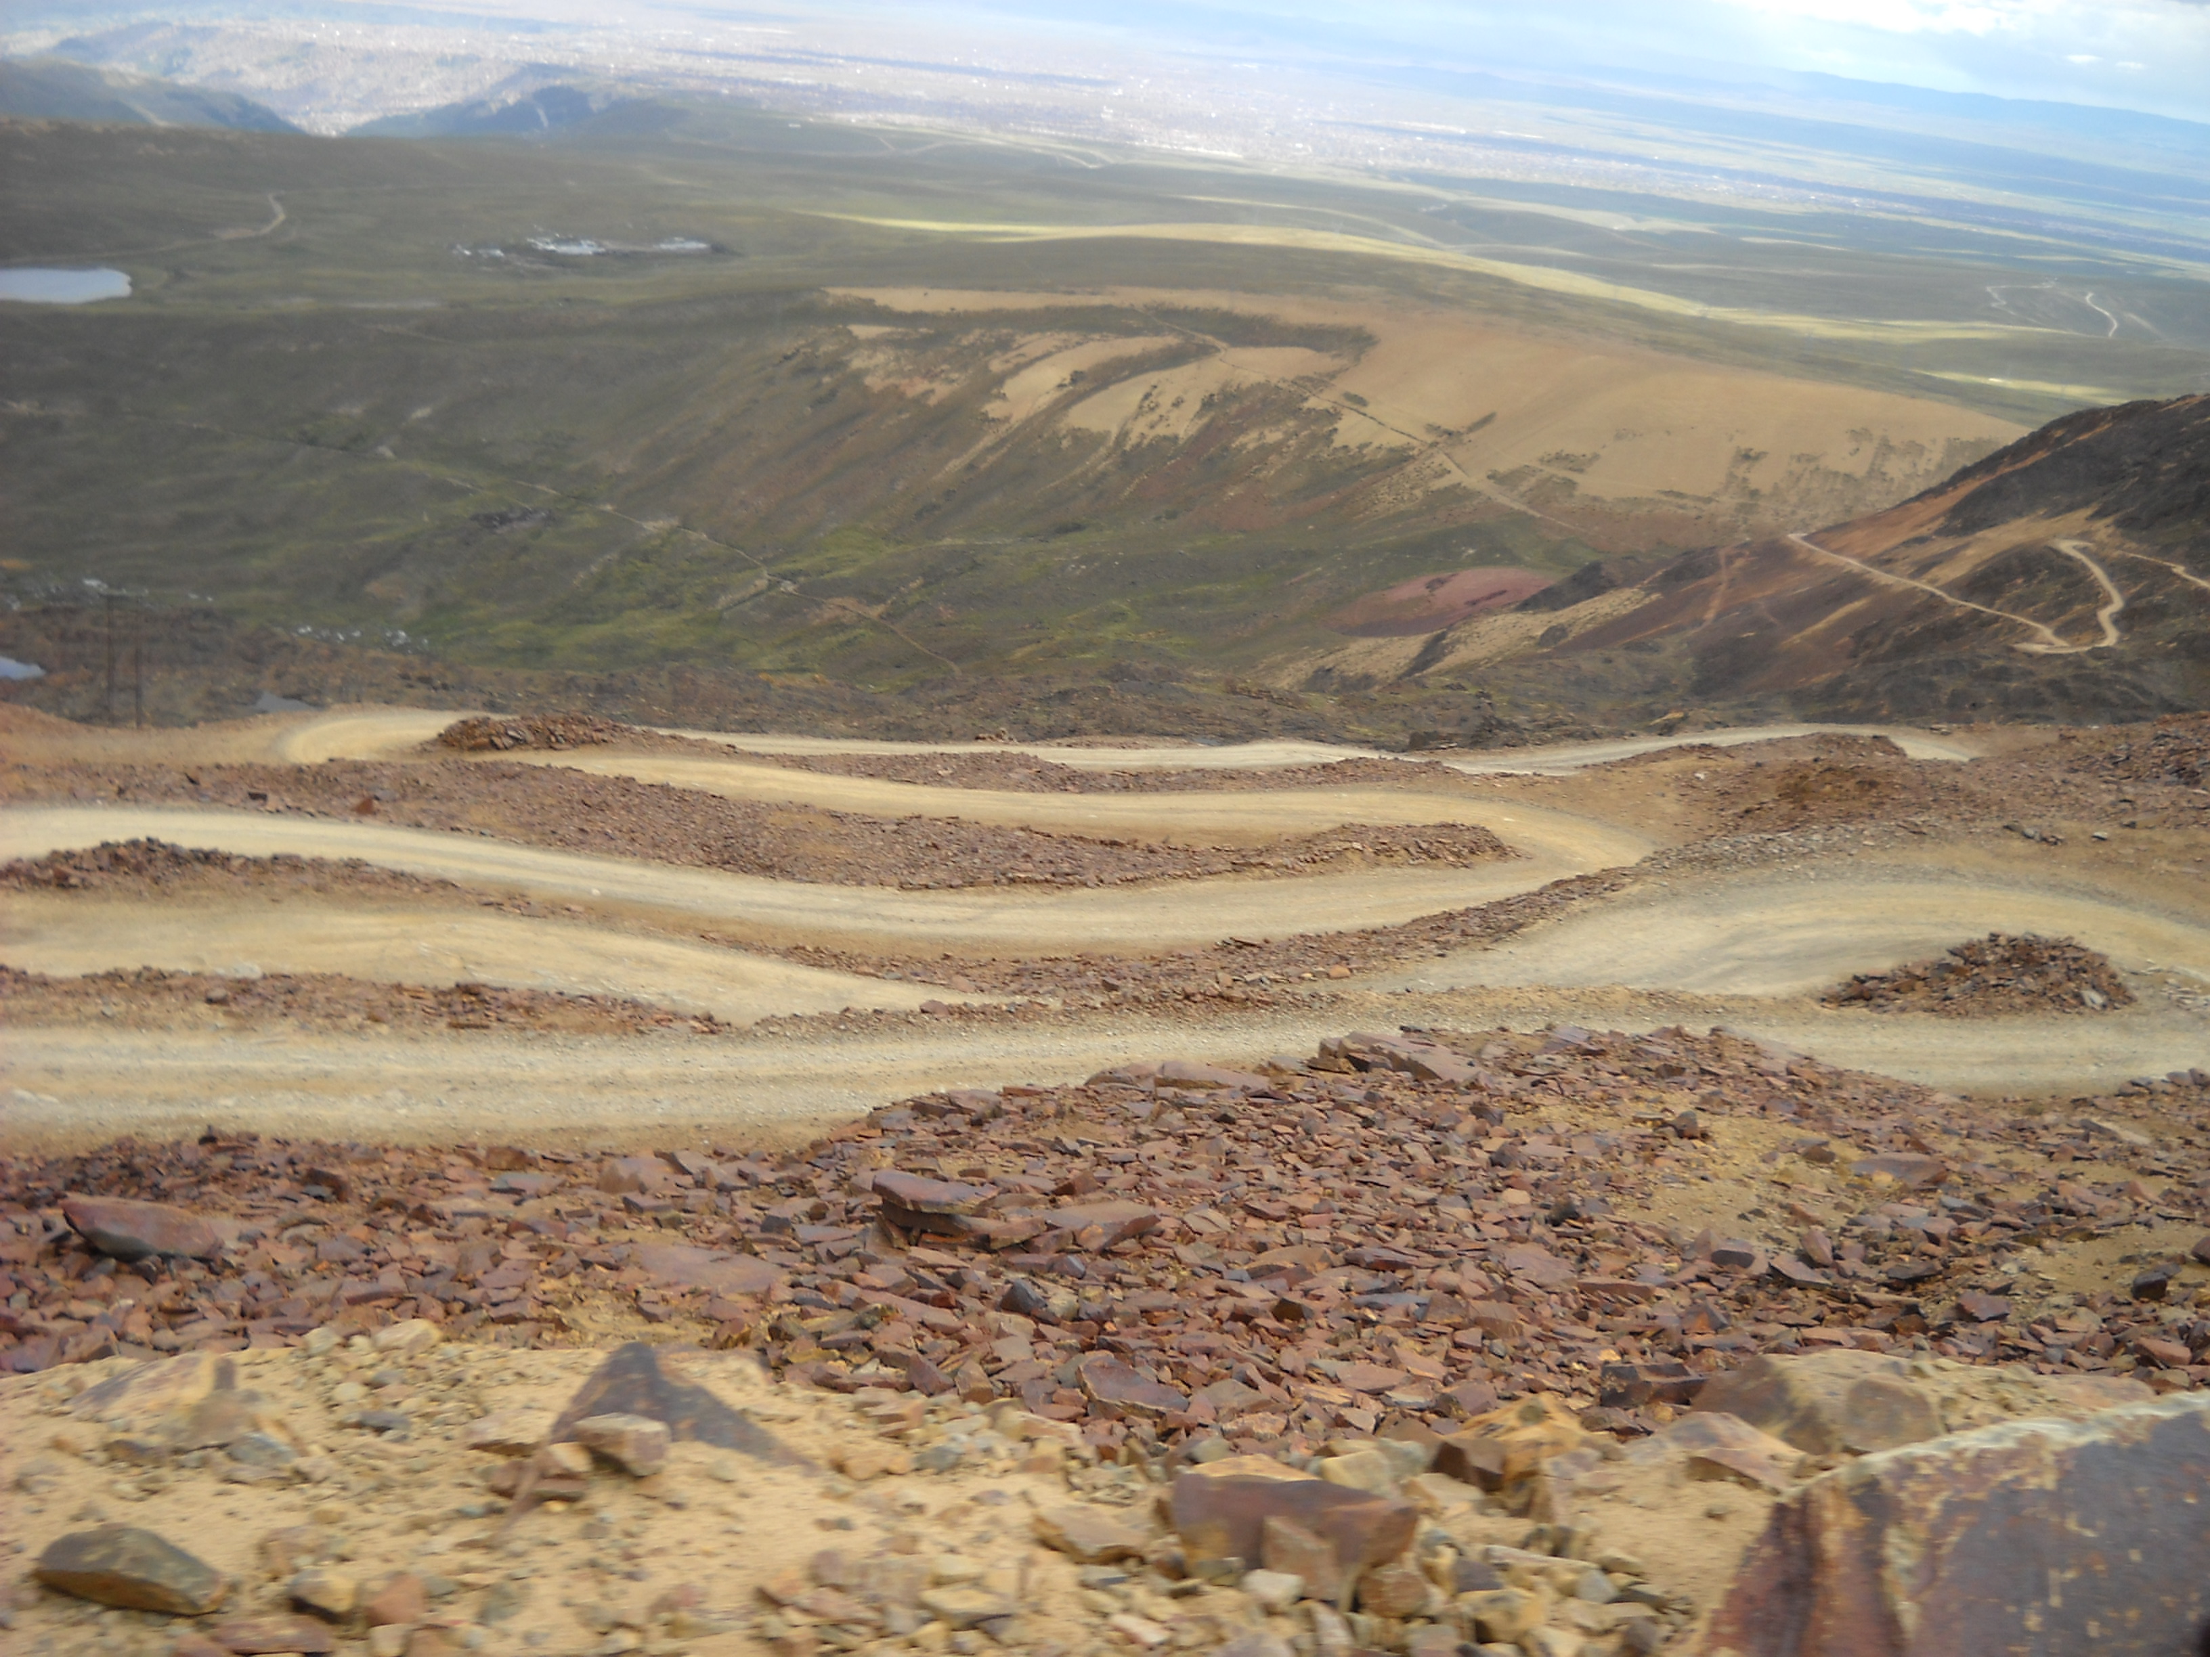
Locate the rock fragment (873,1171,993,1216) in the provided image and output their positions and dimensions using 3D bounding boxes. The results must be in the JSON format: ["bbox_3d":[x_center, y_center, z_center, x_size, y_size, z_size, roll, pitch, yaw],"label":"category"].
[{"bbox_3d":[-0.915,1.952,14.000,0.620,0.150,0.340,5,18,-3],"label":"rock fragment"}]

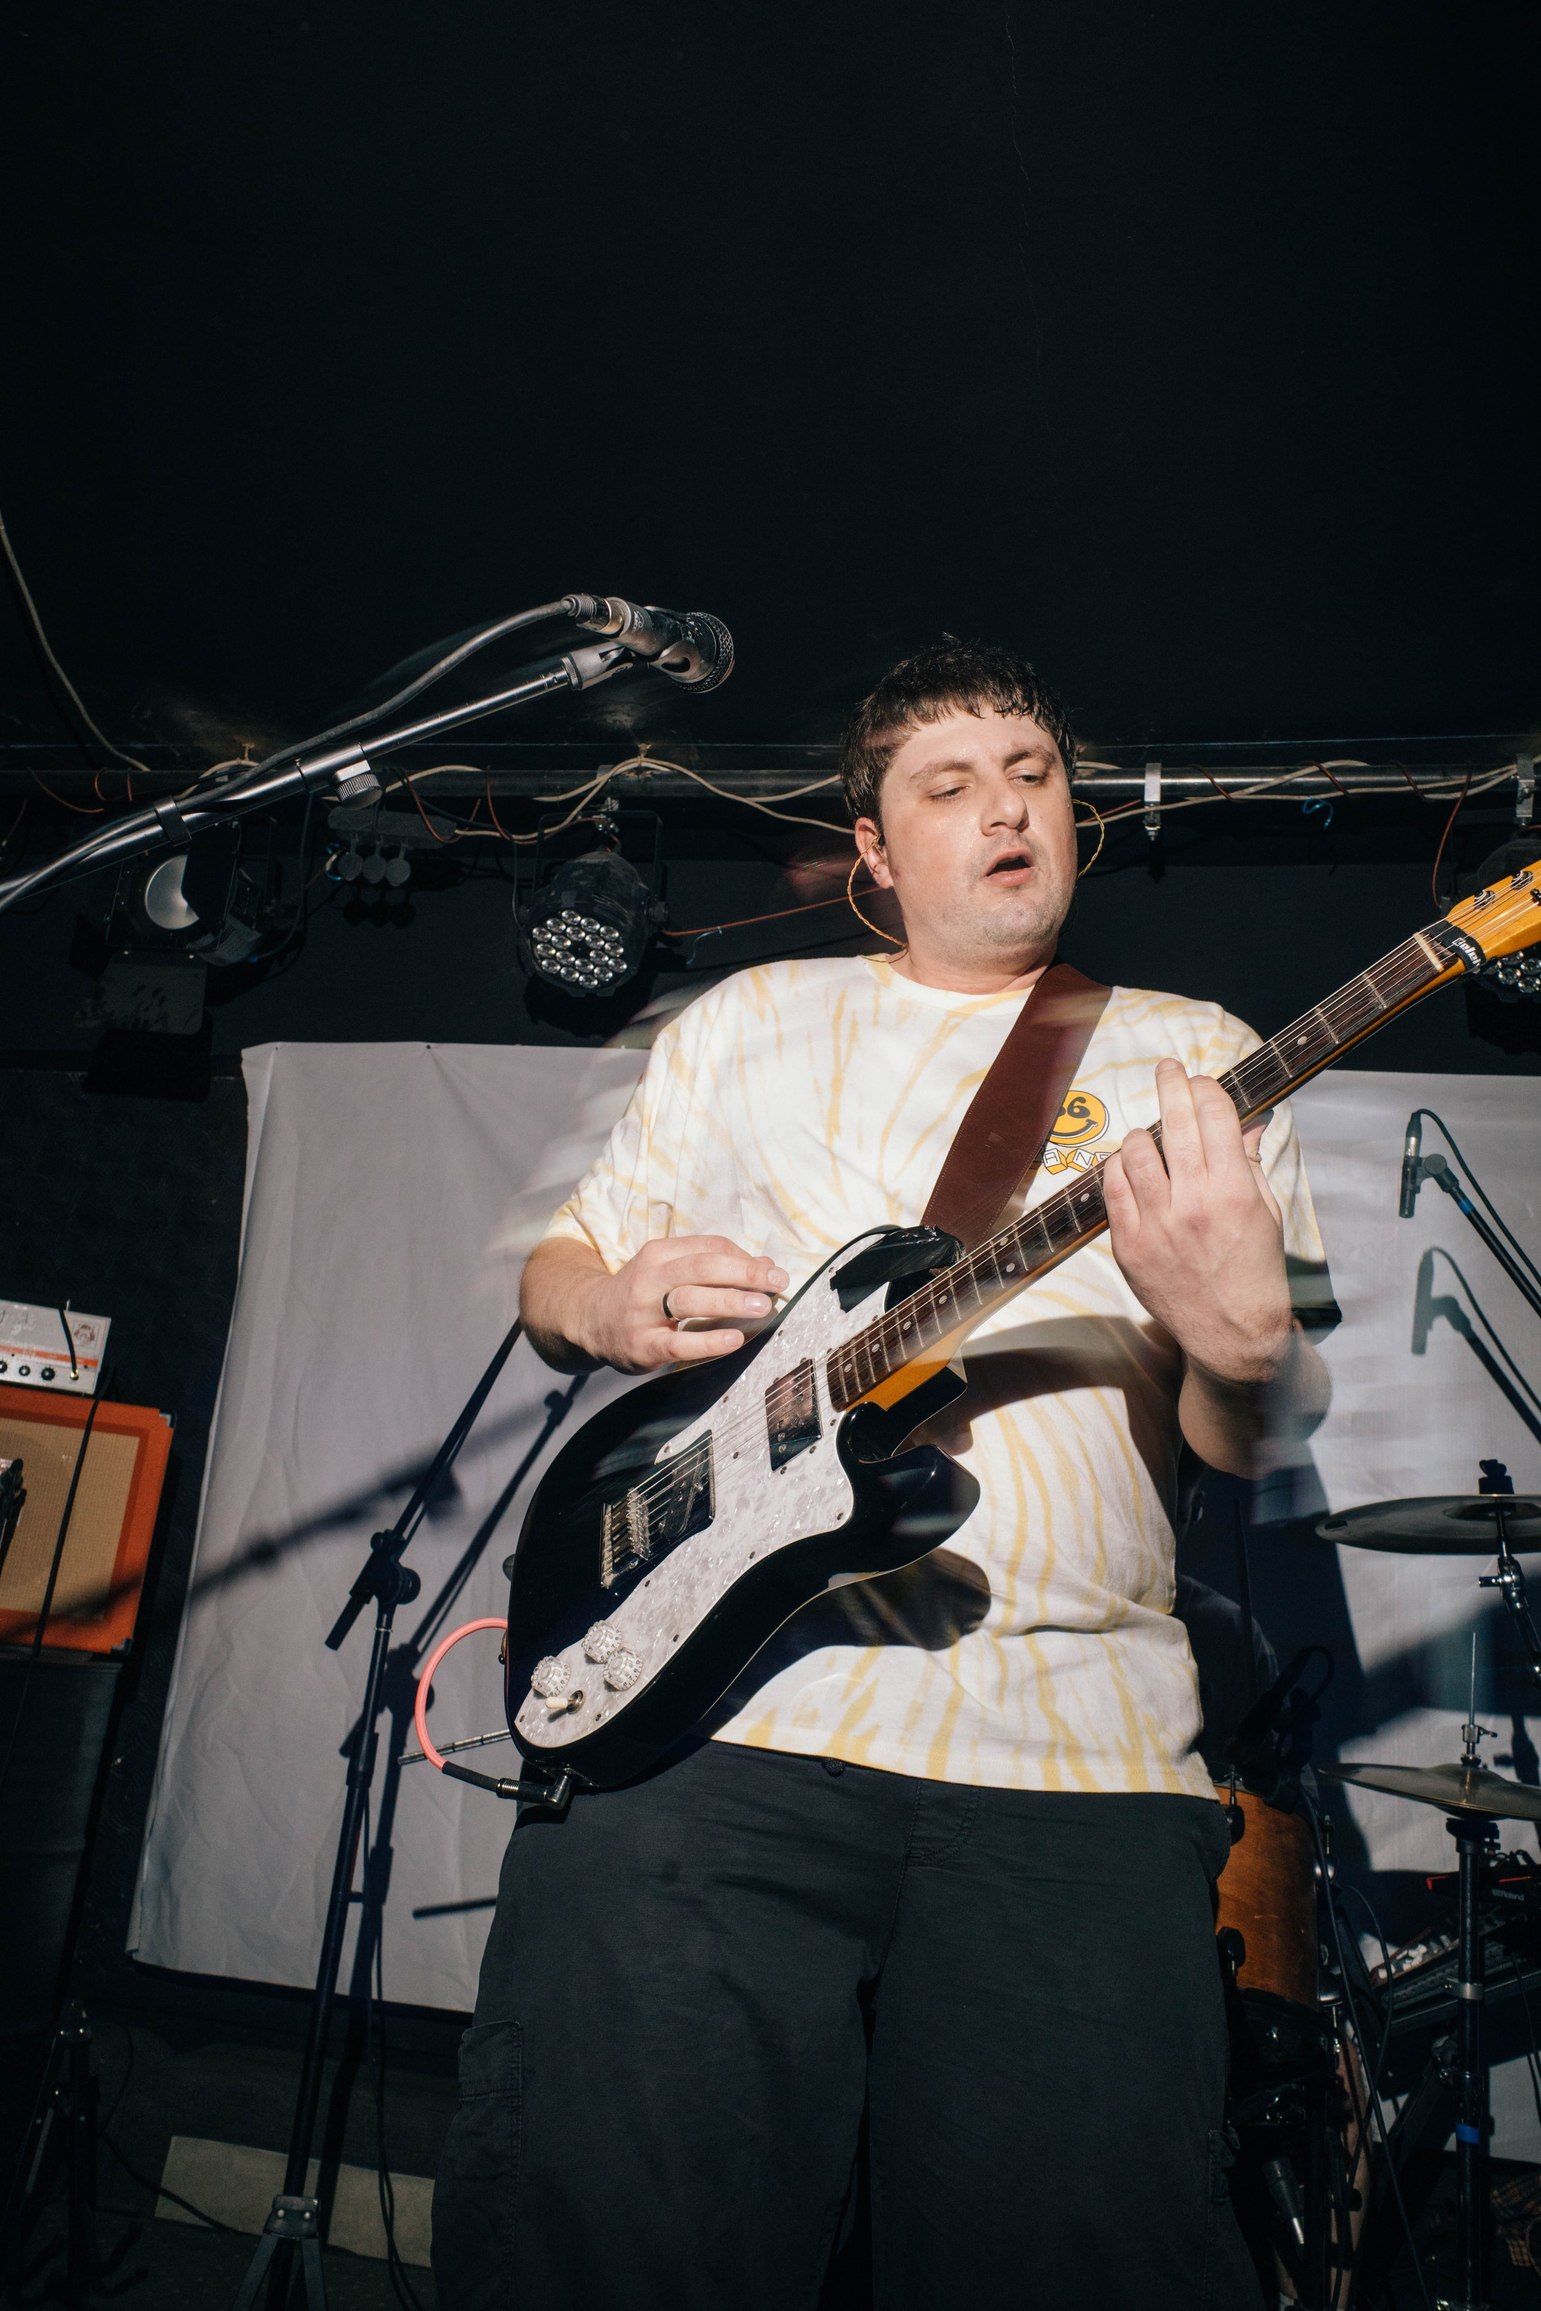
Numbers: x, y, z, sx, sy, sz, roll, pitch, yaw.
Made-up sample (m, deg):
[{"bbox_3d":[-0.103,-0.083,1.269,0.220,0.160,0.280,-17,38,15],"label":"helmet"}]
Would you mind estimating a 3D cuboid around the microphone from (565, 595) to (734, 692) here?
[{"bbox_3d":[-0.071,-0.307,1.057,0.052,0.052,0.205,1,7,18],"label":"microphone"}]

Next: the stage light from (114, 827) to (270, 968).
[{"bbox_3d":[-1.075,-0.476,3.408,0.235,0.250,0.250,4,-7,7],"label":"stage light"}]

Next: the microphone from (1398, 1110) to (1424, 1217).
[{"bbox_3d":[0.878,0.013,2.460,0.021,0.150,0.021,6,-9,13],"label":"microphone"}]

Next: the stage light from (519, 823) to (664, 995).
[{"bbox_3d":[-0.324,-0.465,3.338,0.255,0.285,0.225,3,-44,9],"label":"stage light"}]

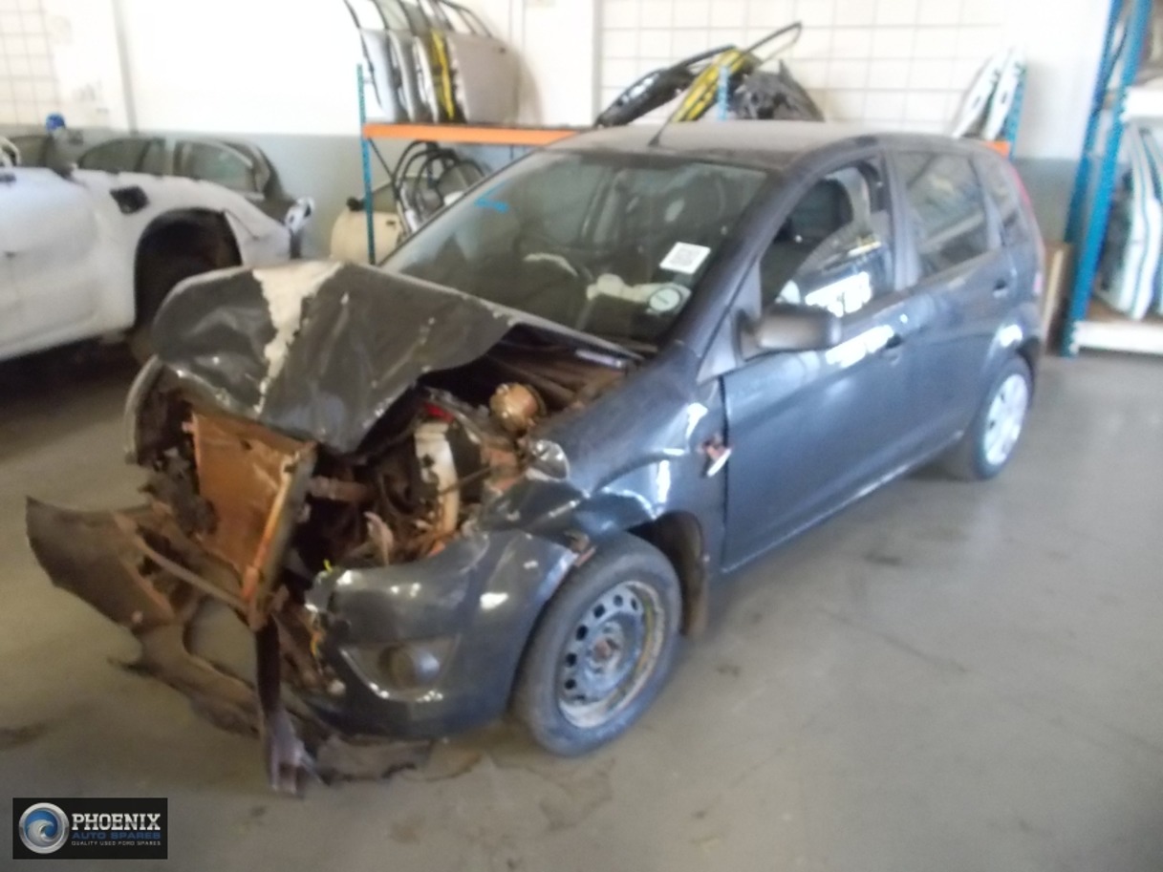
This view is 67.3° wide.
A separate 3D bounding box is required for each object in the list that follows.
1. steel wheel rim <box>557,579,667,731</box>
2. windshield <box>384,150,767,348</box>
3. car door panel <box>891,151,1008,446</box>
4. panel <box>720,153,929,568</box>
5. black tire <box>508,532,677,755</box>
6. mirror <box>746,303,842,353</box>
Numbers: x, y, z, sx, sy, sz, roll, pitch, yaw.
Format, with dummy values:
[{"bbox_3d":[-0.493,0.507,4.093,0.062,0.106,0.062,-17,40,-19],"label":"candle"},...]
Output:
[{"bbox_3d":[0.045,0.509,2.147,0.120,0.390,0.390,19,27,41],"label":"steel wheel rim"},{"bbox_3d":[-0.053,-0.685,2.748,1.320,0.140,0.780,20,59,42],"label":"windshield"},{"bbox_3d":[1.309,-0.485,3.169,0.860,1.000,0.220,-19,28,-41],"label":"car door panel"},{"bbox_3d":[0.674,-0.266,2.584,1.120,1.020,0.220,-19,28,-41],"label":"panel"},{"bbox_3d":[0.020,0.500,2.169,0.178,0.575,0.575,19,27,41],"label":"black tire"},{"bbox_3d":[0.538,-0.273,2.198,0.140,0.150,0.230,-19,28,-41],"label":"mirror"}]

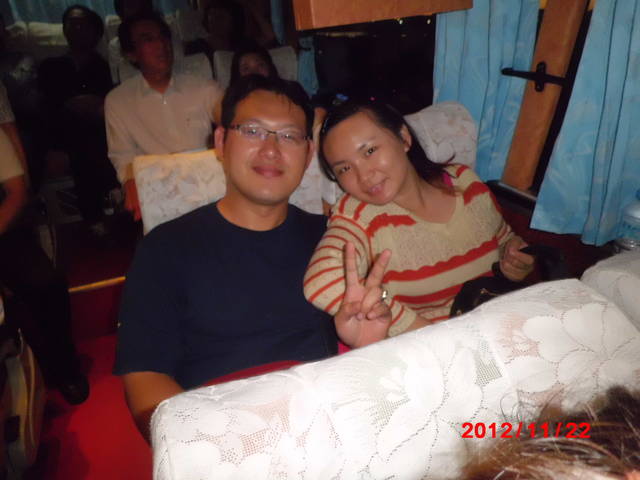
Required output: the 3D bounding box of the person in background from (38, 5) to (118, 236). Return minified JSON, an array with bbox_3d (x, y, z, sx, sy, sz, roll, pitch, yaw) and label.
[{"bbox_3d":[-1.294,-0.620,2.639,0.500,1.200,0.660,-9,28,-18],"label":"person in background"}]

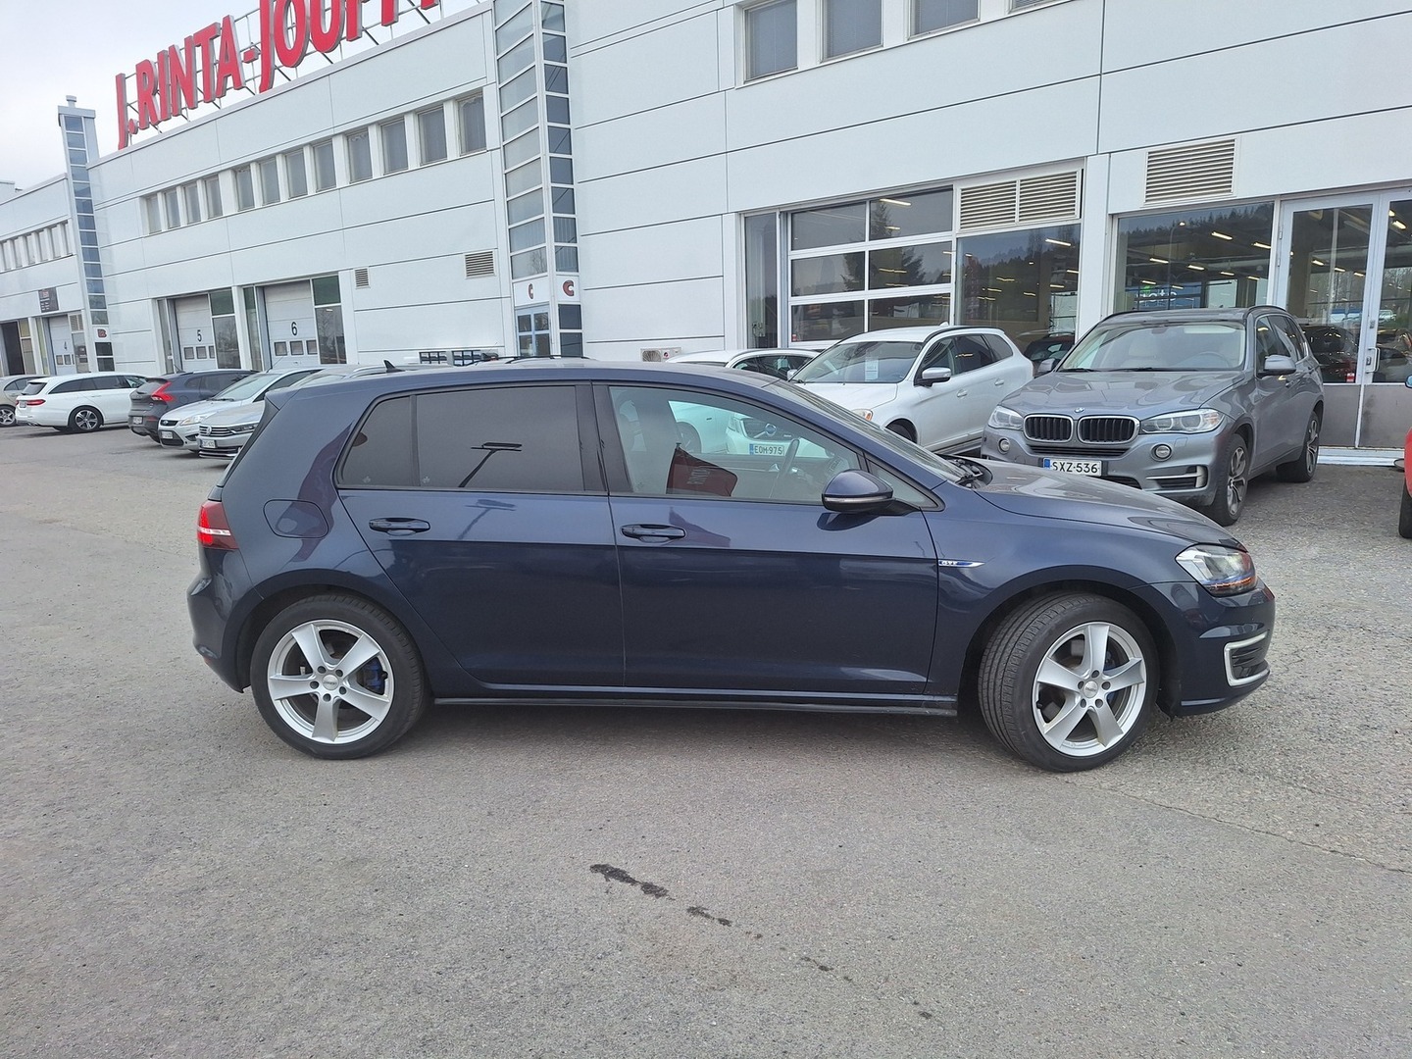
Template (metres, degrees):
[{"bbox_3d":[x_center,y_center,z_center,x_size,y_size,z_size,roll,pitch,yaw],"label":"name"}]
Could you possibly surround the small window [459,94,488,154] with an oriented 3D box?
[{"bbox_3d":[-4.886,-8.510,19.729,0.960,1.130,0.120,7,13,38],"label":"small window"}]

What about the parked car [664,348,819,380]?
[{"bbox_3d":[-0.024,-1.630,12.820,1.880,1.520,4.600,7,13,39],"label":"parked car"}]

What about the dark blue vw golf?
[{"bbox_3d":[0.075,-0.038,4.045,4.260,1.450,1.880,-1,10,5],"label":"dark blue vw golf"}]

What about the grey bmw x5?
[{"bbox_3d":[4.520,-1.209,9.066,2.000,1.760,4.886,8,14,42],"label":"grey bmw x5"}]

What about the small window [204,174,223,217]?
[{"bbox_3d":[-14.224,-9.608,27.194,1.030,1.140,0.120,7,13,38],"label":"small window"}]

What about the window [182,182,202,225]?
[{"bbox_3d":[-15.316,-9.720,28.070,1.020,1.130,0.120,7,13,38],"label":"window"}]

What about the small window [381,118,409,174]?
[{"bbox_3d":[-7.217,-8.896,21.752,1.050,1.140,0.120,7,13,38],"label":"small window"}]

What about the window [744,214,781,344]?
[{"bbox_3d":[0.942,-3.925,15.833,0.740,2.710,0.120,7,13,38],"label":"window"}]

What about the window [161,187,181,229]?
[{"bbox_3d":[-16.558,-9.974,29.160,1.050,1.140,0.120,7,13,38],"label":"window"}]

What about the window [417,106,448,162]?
[{"bbox_3d":[-6.078,-8.766,20.848,1.050,1.140,0.120,7,13,38],"label":"window"}]

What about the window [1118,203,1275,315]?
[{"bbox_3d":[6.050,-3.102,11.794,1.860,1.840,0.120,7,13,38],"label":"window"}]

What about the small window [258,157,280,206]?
[{"bbox_3d":[-11.649,-9.294,25.138,1.030,1.150,0.120,7,13,38],"label":"small window"}]

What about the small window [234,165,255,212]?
[{"bbox_3d":[-12.914,-9.557,26.269,1.050,1.140,0.120,7,13,38],"label":"small window"}]

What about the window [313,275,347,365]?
[{"bbox_3d":[-9.841,-4.809,24.704,1.300,3.500,0.120,7,13,38],"label":"window"}]

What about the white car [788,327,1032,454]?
[{"bbox_3d":[2.090,-1.440,10.800,1.910,1.710,4.630,7,13,39],"label":"white car"}]

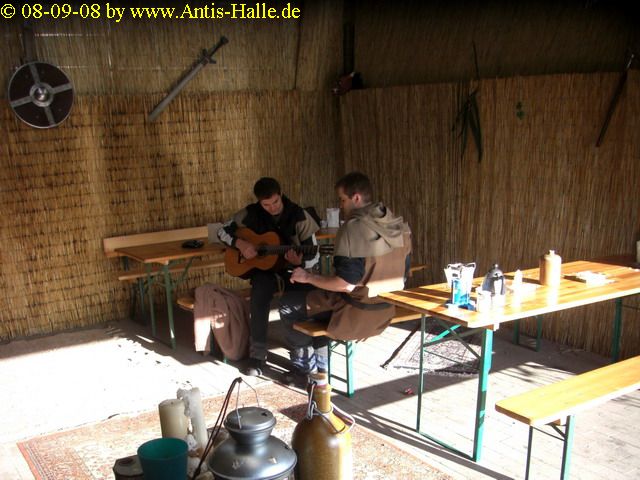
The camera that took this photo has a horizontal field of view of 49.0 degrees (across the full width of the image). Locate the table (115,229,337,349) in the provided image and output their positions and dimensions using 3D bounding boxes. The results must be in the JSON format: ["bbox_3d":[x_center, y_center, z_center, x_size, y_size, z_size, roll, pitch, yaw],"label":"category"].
[{"bbox_3d":[-0.600,0.374,6.069,2.120,0.770,0.620,-7,11,-35],"label":"table"}]

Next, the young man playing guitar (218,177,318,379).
[{"bbox_3d":[-0.406,0.224,5.166,0.680,1.340,0.840,-3,9,-13],"label":"young man playing guitar"}]

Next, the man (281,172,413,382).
[{"bbox_3d":[0.145,0.268,4.628,0.800,1.400,0.550,4,10,32],"label":"man"}]

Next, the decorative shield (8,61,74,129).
[{"bbox_3d":[-2.265,-1.179,5.715,0.530,0.530,0.110,-7,11,-35],"label":"decorative shield"}]

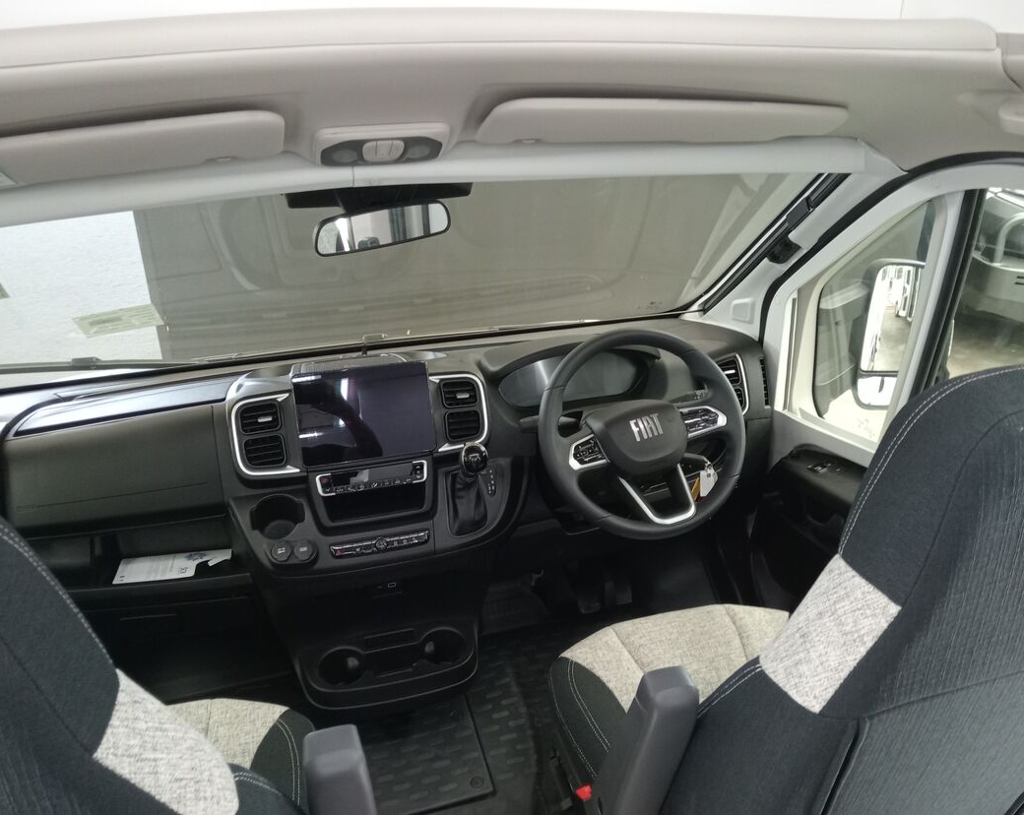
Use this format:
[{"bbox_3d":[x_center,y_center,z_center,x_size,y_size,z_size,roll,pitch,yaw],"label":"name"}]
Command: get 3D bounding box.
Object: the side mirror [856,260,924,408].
[{"bbox_3d":[0.868,-0.186,1.980,0.215,0.360,0.130,1,26,4],"label":"side mirror"}]

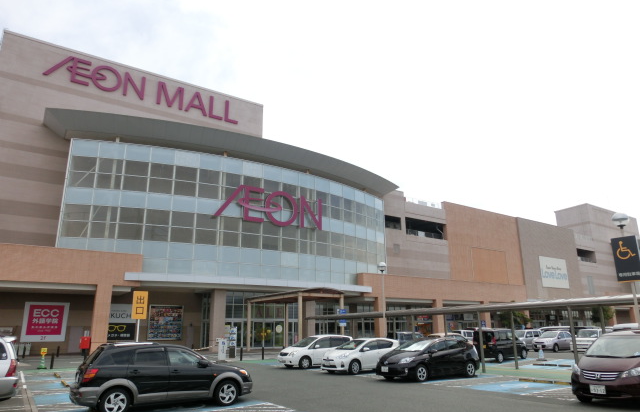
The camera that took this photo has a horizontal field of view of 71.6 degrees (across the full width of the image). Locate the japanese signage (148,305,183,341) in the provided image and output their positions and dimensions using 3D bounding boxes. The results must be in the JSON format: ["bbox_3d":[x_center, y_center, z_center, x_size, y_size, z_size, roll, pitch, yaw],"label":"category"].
[{"bbox_3d":[-14.459,10.988,41.780,3.130,3.165,0.150,9,-19,-33],"label":"japanese signage"}]

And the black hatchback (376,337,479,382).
[{"bbox_3d":[4.254,5.907,17.336,4.460,1.490,1.780,9,-19,-33],"label":"black hatchback"}]

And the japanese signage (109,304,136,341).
[{"bbox_3d":[-17.967,10.368,39.513,2.915,3.090,0.150,9,-19,-33],"label":"japanese signage"}]

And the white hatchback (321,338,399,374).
[{"bbox_3d":[1.942,6.829,20.386,3.995,1.445,1.720,11,-19,-36],"label":"white hatchback"}]

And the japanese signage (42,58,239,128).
[{"bbox_3d":[-16.051,-11.054,42.594,17.670,2.450,0.350,9,-19,-33],"label":"japanese signage"}]

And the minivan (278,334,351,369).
[{"bbox_3d":[-0.074,7.621,23.377,4.240,1.610,1.720,10,-19,-33],"label":"minivan"}]

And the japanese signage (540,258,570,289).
[{"bbox_3d":[38.423,10.975,72.420,7.800,5.000,0.160,9,-19,-33],"label":"japanese signage"}]

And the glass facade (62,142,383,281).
[{"bbox_3d":[-5.239,1.763,44.496,35.800,11.400,3.500,9,-19,-33],"label":"glass facade"}]

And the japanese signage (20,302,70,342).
[{"bbox_3d":[-22.555,9.561,36.547,3.140,3.135,0.150,9,-19,-33],"label":"japanese signage"}]

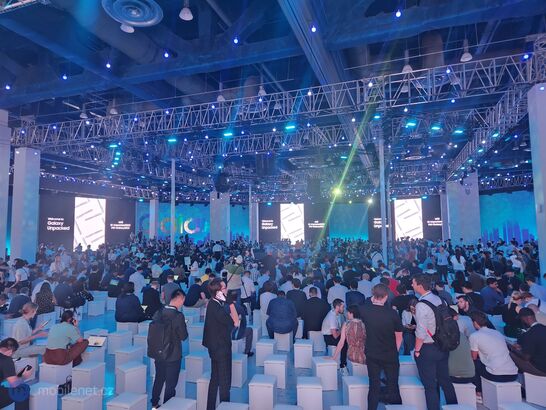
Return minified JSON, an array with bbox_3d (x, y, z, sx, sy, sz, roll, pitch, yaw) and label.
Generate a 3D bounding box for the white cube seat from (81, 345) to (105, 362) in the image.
[{"bbox_3d":[-3.302,2.836,6.577,0.330,0.419,0.330,-2,-4,13],"label":"white cube seat"}]

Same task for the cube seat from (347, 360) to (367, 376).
[{"bbox_3d":[1.418,2.722,5.840,0.330,0.419,0.330,-1,-4,-2],"label":"cube seat"}]

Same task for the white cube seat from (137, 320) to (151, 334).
[{"bbox_3d":[-2.799,2.855,8.169,0.310,0.385,0.310,-2,-5,11],"label":"white cube seat"}]

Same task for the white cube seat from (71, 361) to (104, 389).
[{"bbox_3d":[-2.766,2.622,5.457,0.310,0.385,0.310,-2,-5,15],"label":"white cube seat"}]

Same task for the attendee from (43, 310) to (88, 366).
[{"bbox_3d":[-3.539,2.483,6.382,0.560,1.240,0.720,-1,-5,8],"label":"attendee"}]

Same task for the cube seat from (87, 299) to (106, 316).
[{"bbox_3d":[-5.320,3.129,10.963,0.310,0.385,0.310,-3,-5,25],"label":"cube seat"}]

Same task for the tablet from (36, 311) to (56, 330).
[{"bbox_3d":[-4.057,2.069,6.500,0.300,0.280,0.030,5,-25,-8],"label":"tablet"}]

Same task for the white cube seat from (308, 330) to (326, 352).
[{"bbox_3d":[0.931,2.845,7.689,0.320,0.410,0.320,-1,-5,-1],"label":"white cube seat"}]

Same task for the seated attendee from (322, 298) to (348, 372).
[{"bbox_3d":[1.159,2.238,6.364,0.600,1.200,0.570,1,-5,-20],"label":"seated attendee"}]

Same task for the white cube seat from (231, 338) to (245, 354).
[{"bbox_3d":[-0.739,2.812,7.048,0.320,0.410,0.320,-2,-5,21],"label":"white cube seat"}]

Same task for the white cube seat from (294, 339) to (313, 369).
[{"bbox_3d":[0.607,2.883,7.039,0.341,0.425,0.340,-2,-5,8],"label":"white cube seat"}]

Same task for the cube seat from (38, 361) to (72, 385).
[{"bbox_3d":[-3.459,2.741,5.796,0.320,0.410,0.320,-2,-5,16],"label":"cube seat"}]

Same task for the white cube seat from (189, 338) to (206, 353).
[{"bbox_3d":[-1.439,2.823,7.094,0.320,0.410,0.320,-1,-5,9],"label":"white cube seat"}]

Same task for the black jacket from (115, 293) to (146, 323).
[{"bbox_3d":[-3.354,2.413,8.542,0.580,0.680,0.420,-1,-4,3],"label":"black jacket"}]

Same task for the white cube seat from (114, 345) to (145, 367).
[{"bbox_3d":[-2.573,2.825,6.540,0.330,0.419,0.330,-2,-4,16],"label":"white cube seat"}]

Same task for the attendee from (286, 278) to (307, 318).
[{"bbox_3d":[0.571,2.446,8.595,0.520,1.360,0.600,-1,-5,2],"label":"attendee"}]

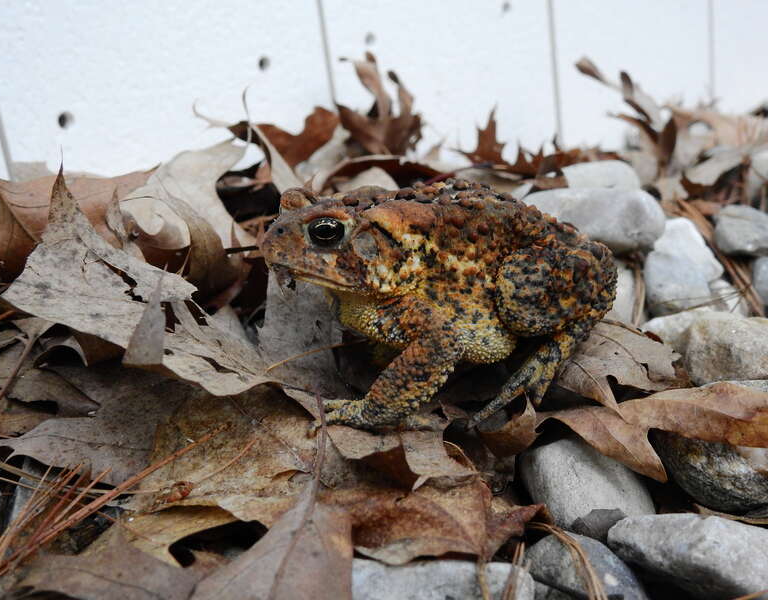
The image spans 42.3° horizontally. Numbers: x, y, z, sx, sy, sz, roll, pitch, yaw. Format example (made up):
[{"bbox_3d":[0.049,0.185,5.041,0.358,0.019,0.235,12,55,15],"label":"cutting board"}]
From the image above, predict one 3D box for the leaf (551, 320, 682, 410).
[{"bbox_3d":[0.056,0.016,0.239,0.031,0.013,0.036,-9,21,0],"label":"leaf"}]

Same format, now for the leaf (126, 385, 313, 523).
[{"bbox_3d":[-0.037,0.034,0.224,0.042,0.013,0.048,-9,21,0],"label":"leaf"}]

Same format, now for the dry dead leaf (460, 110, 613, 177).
[{"bbox_3d":[0.056,-0.056,0.360,0.055,0.023,0.020,-5,22,9],"label":"dry dead leaf"}]

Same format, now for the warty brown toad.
[{"bbox_3d":[0.013,0.000,0.234,0.083,0.051,0.055,-13,22,-12],"label":"warty brown toad"}]

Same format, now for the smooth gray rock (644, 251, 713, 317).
[{"bbox_3d":[0.088,-0.005,0.297,0.021,0.018,0.020,-9,21,0],"label":"smooth gray rock"}]

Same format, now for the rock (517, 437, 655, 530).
[{"bbox_3d":[0.045,0.042,0.220,0.034,0.021,0.025,11,29,41],"label":"rock"}]

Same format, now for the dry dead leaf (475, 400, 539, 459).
[{"bbox_3d":[0.028,0.029,0.222,0.015,0.011,0.011,-9,21,0],"label":"dry dead leaf"}]

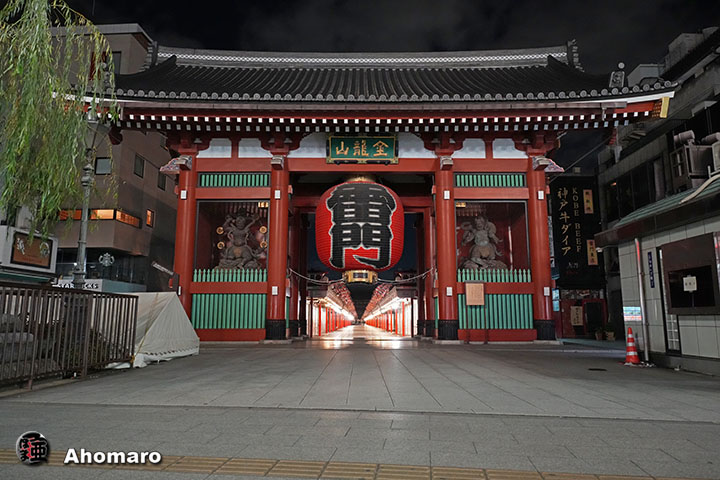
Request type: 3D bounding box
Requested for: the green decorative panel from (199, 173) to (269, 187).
[{"bbox_3d":[-4.353,-2.076,17.414,2.508,0.533,0.100,0,-9,0],"label":"green decorative panel"}]

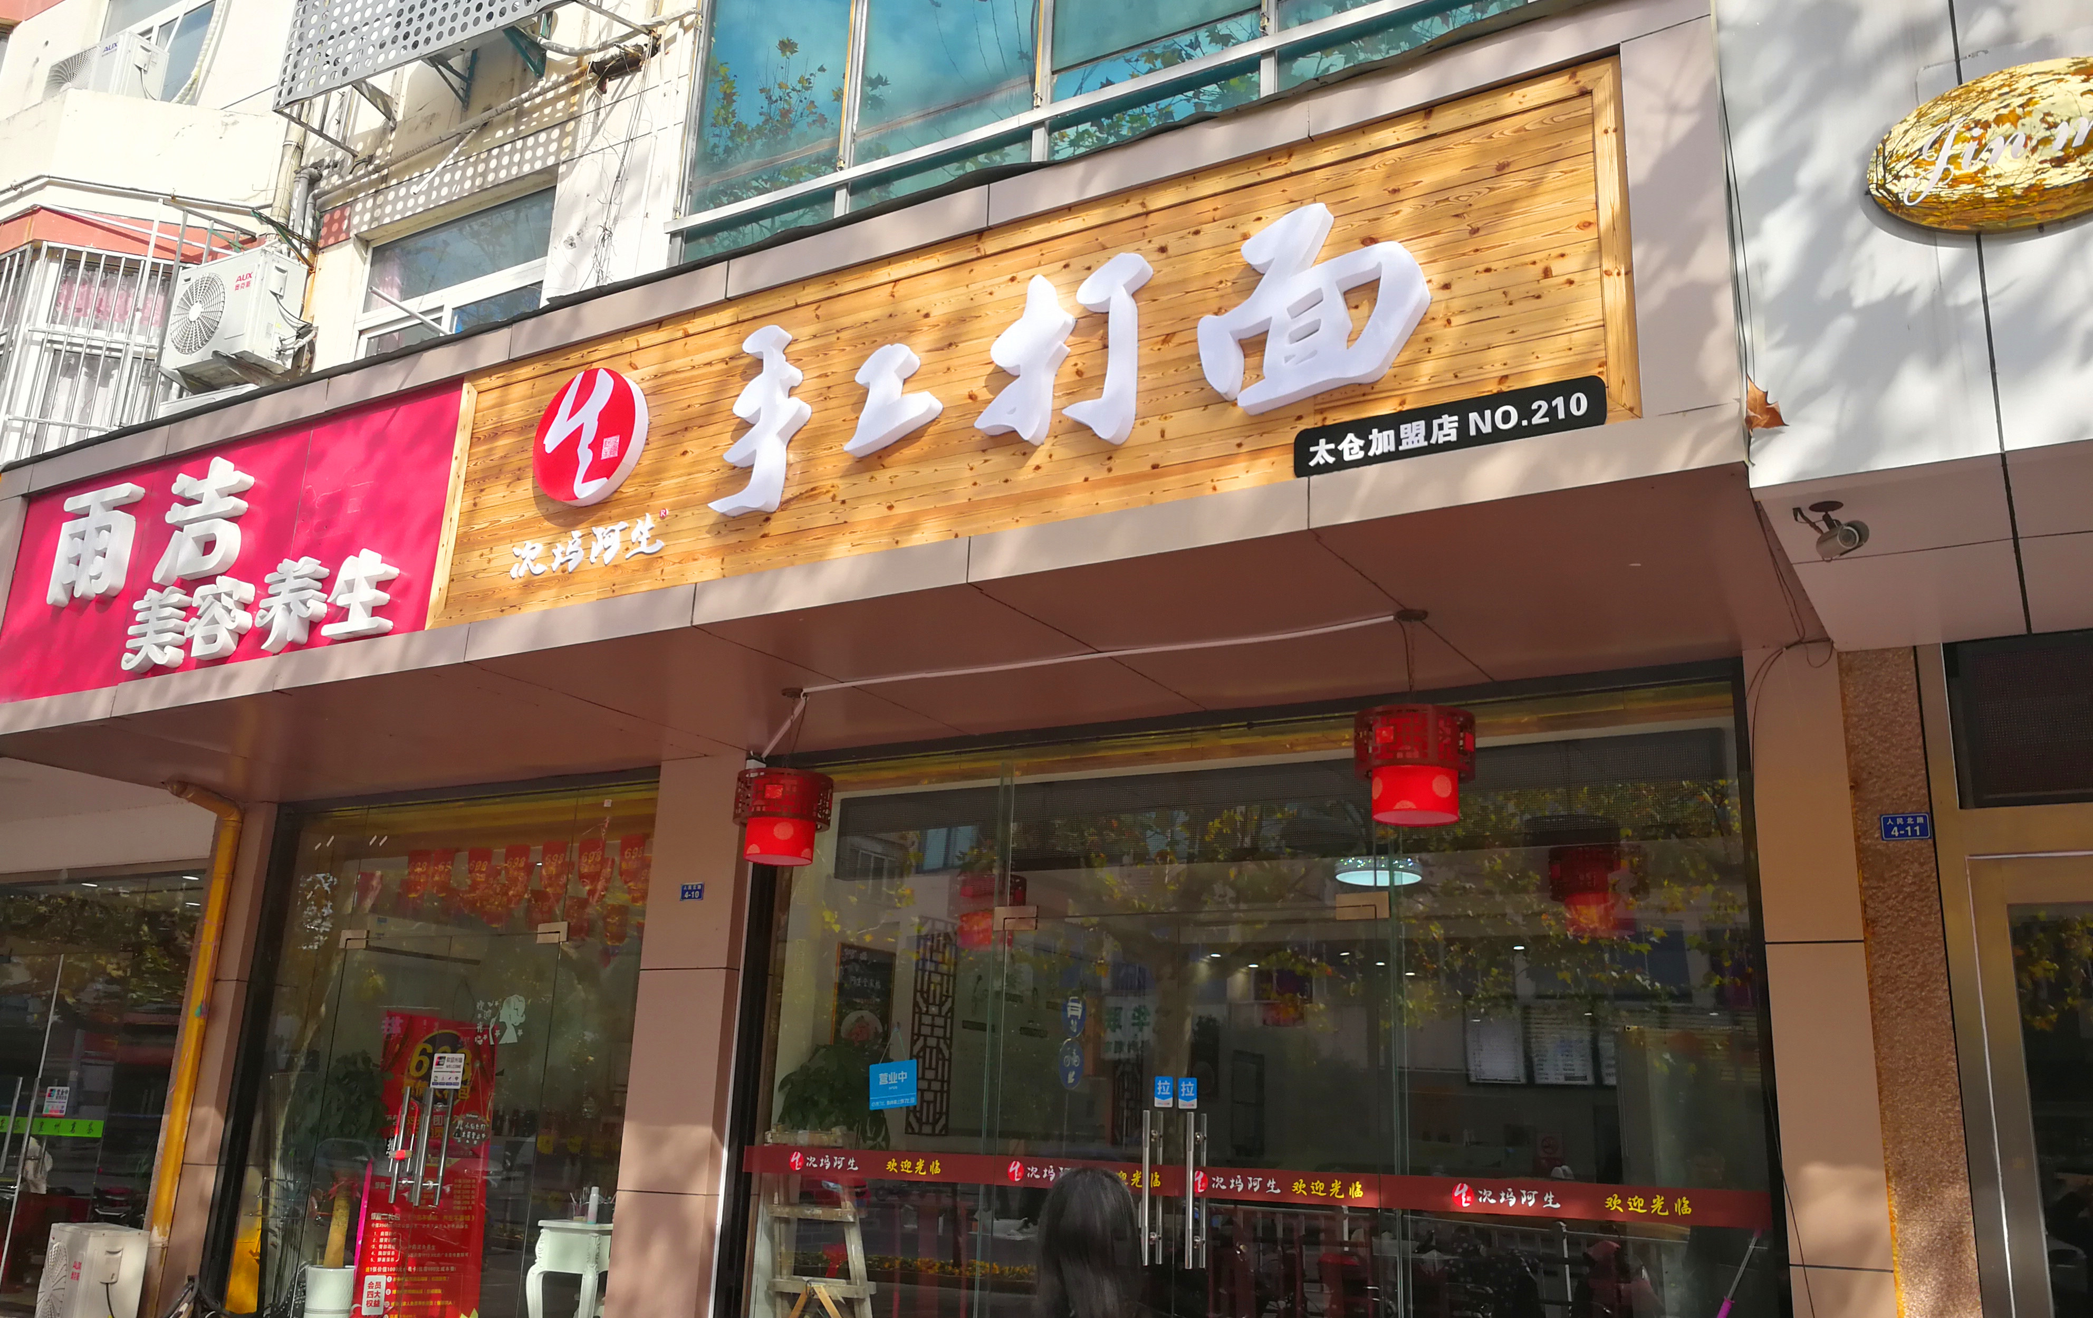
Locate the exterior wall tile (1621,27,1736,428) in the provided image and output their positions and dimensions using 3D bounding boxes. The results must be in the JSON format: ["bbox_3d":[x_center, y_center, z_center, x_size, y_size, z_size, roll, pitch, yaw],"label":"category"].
[{"bbox_3d":[1.654,-1.161,4.281,0.231,1.109,0.040,-7,-18,30],"label":"exterior wall tile"}]

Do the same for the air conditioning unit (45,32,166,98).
[{"bbox_3d":[-5.522,-3.266,9.544,0.750,0.560,0.270,-6,-18,28],"label":"air conditioning unit"}]

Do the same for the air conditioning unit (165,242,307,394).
[{"bbox_3d":[-4.318,-1.803,8.668,0.710,0.580,0.275,-6,-17,27],"label":"air conditioning unit"}]

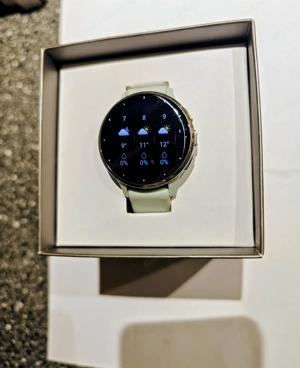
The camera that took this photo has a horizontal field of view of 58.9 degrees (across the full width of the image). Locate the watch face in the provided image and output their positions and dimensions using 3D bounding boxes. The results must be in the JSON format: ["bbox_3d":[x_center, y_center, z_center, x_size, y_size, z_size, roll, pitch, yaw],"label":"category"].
[{"bbox_3d":[-0.002,-0.019,0.119,0.042,0.007,0.042,-1,87,11],"label":"watch face"}]

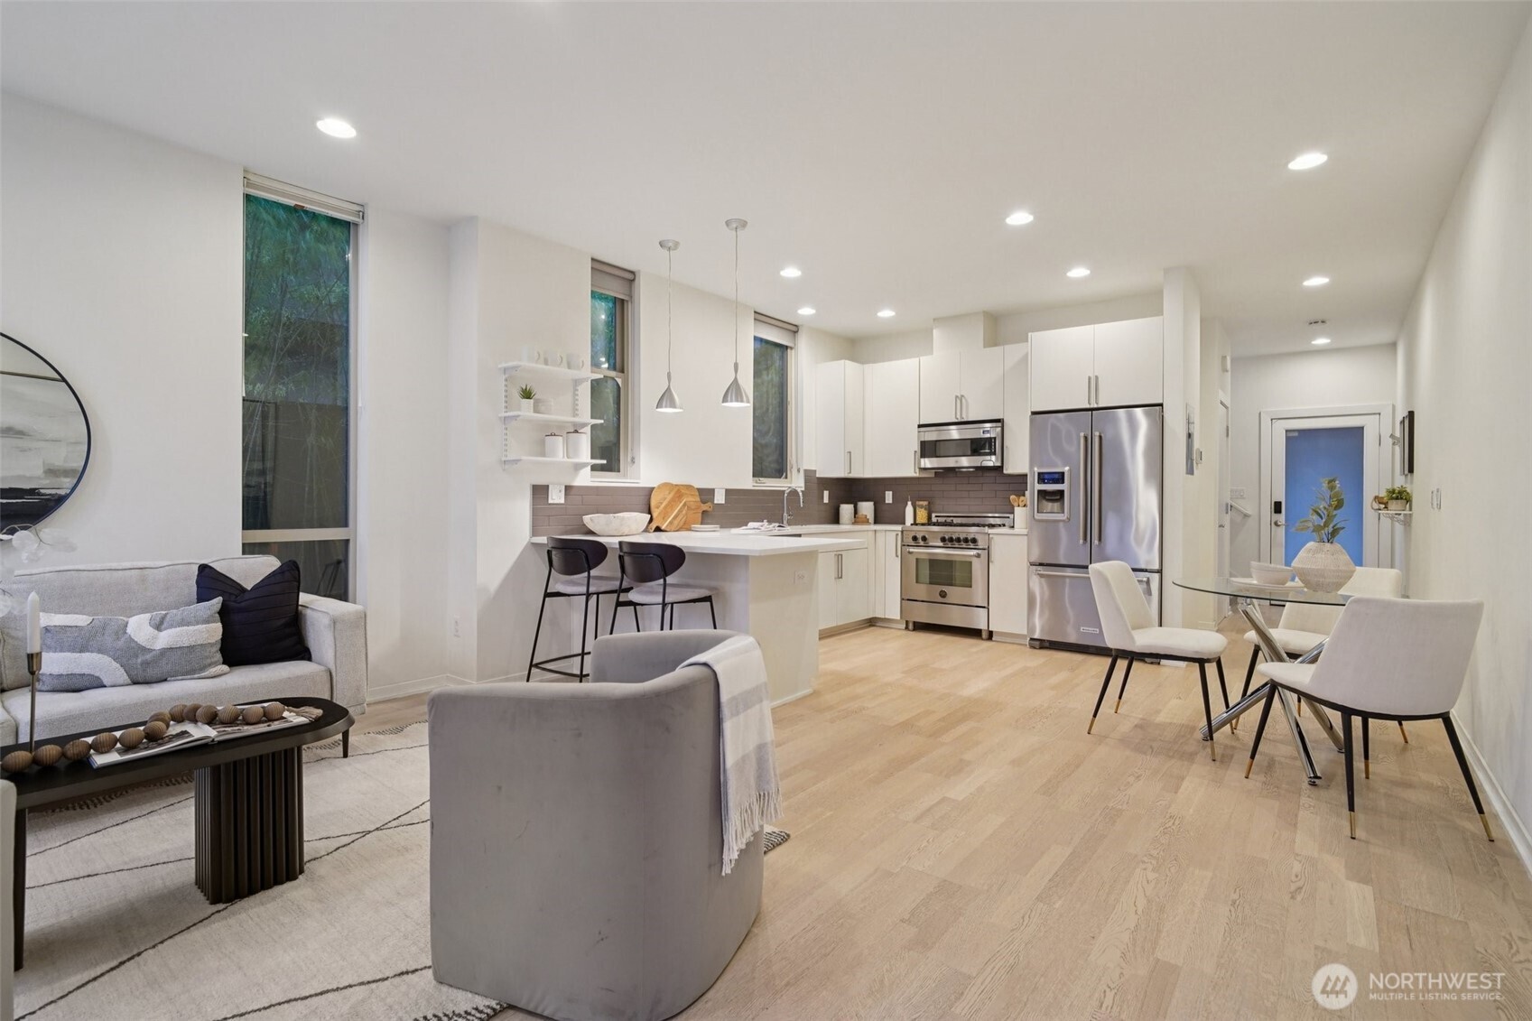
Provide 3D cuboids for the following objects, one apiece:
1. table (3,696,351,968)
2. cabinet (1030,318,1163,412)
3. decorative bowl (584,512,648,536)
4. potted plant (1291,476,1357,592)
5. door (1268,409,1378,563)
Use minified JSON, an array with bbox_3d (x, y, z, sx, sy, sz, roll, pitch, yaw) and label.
[{"bbox_3d":[-1.722,0.860,1.794,0.440,0.460,1.050,1,1,40],"label":"table"},{"bbox_3d":[2.608,-1.062,5.257,0.915,0.610,0.620,1,1,40],"label":"cabinet"},{"bbox_3d":[-0.983,0.093,4.569,0.430,0.150,0.360,0,0,-12],"label":"decorative bowl"},{"bbox_3d":[2.312,0.094,2.813,0.210,0.476,0.210,1,1,40],"label":"potted plant"},{"bbox_3d":[5.944,0.027,7.264,0.900,2.075,0.050,1,0,40],"label":"door"}]

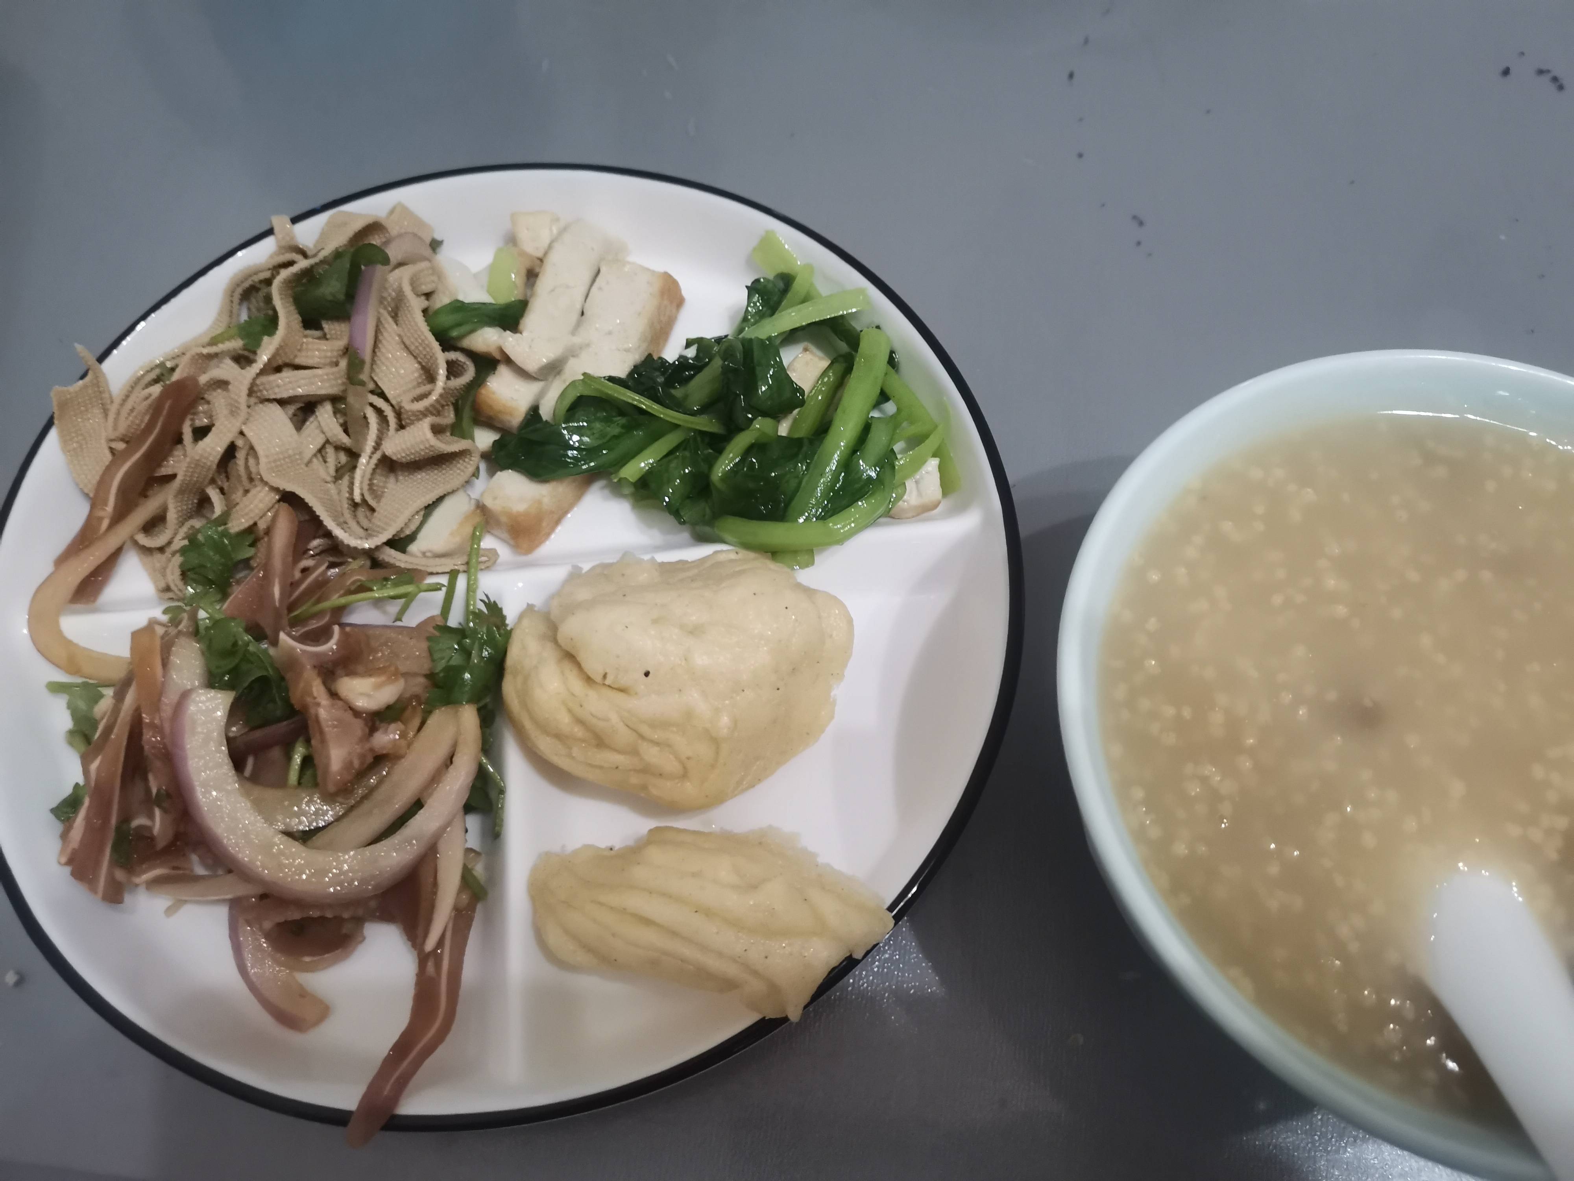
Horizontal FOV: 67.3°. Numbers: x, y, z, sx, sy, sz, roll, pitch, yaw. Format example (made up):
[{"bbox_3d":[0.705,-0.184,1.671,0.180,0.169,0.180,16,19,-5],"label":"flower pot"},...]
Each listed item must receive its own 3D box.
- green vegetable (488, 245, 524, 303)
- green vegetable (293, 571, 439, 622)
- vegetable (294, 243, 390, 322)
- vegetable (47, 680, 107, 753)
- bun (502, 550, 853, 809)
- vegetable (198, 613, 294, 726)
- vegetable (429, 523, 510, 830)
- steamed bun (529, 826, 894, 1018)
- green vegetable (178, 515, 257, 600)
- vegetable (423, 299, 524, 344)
[{"bbox_3d":[-0.078,-0.087,0.327,0.008,0.007,0.017,4,65,2],"label":"green vegetable"},{"bbox_3d":[-0.097,0.001,0.273,0.035,0.008,0.009,-7,65,-3],"label":"green vegetable"},{"bbox_3d":[-0.113,-0.078,0.301,0.022,0.014,0.017,-9,66,-4],"label":"vegetable"},{"bbox_3d":[-0.164,0.029,0.273,0.011,0.011,0.014,-18,66,-8],"label":"vegetable"},{"bbox_3d":[-0.025,0.019,0.267,0.079,0.040,0.059,0,65,0],"label":"bun"},{"bbox_3d":[-0.121,0.018,0.265,0.015,0.015,0.022,-33,69,-14],"label":"vegetable"},{"bbox_3d":[-0.071,0.019,0.268,0.013,0.024,0.071,-3,65,-1],"label":"vegetable"},{"bbox_3d":[-0.016,0.068,0.245,0.077,0.036,0.032,13,66,6],"label":"steamed bun"},{"bbox_3d":[-0.133,-0.008,0.277,0.013,0.013,0.019,0,65,0],"label":"green vegetable"},{"bbox_3d":[-0.081,-0.070,0.309,0.026,0.010,0.007,-7,65,-3],"label":"vegetable"}]

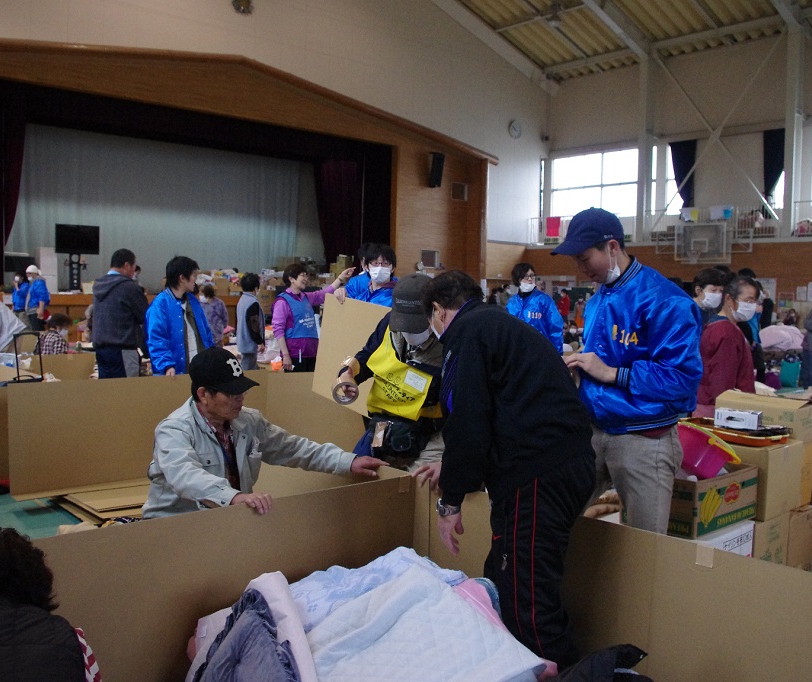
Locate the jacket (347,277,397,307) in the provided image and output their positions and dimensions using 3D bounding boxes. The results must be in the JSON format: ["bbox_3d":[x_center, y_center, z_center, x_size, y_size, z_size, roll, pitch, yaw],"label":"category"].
[{"bbox_3d":[-0.190,-0.092,4.950,0.540,0.660,0.360,2,4,14],"label":"jacket"}]

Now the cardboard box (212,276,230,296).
[{"bbox_3d":[-5.177,-1.528,21.600,0.460,0.480,0.380,-2,5,-42],"label":"cardboard box"}]

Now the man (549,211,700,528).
[{"bbox_3d":[0.754,0.425,2.580,0.470,1.715,0.530,0,4,-20],"label":"man"}]

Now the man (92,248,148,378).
[{"bbox_3d":[-2.343,0.090,6.300,0.490,1.700,0.370,4,5,33],"label":"man"}]

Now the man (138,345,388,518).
[{"bbox_3d":[-0.566,0.625,2.830,0.700,1.180,0.660,-2,5,-37],"label":"man"}]

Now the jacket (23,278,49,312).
[{"bbox_3d":[-6.240,-0.787,13.000,0.320,0.610,0.460,-3,6,-45],"label":"jacket"}]

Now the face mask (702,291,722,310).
[{"bbox_3d":[1.980,-0.261,4.950,0.140,0.115,0.085,0,4,-21],"label":"face mask"}]

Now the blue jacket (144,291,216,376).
[{"bbox_3d":[-1.815,-0.068,6.150,0.580,0.700,0.400,-3,6,-43],"label":"blue jacket"}]

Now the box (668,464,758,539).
[{"bbox_3d":[1.319,0.696,3.564,0.545,0.228,0.385,-2,5,-40],"label":"box"}]

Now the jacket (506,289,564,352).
[{"bbox_3d":[1.164,-0.148,6.900,0.540,0.660,0.360,4,5,30],"label":"jacket"}]

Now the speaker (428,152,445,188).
[{"bbox_3d":[0.989,-5.432,24.500,0.360,1.070,0.280,-2,14,-38],"label":"speaker"}]

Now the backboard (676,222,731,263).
[{"bbox_3d":[9.870,-3.268,25.600,0.120,1.200,1.800,-2,5,-42],"label":"backboard"}]

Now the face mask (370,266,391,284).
[{"bbox_3d":[-0.162,-0.415,4.870,0.140,0.110,0.080,1,10,-2],"label":"face mask"}]

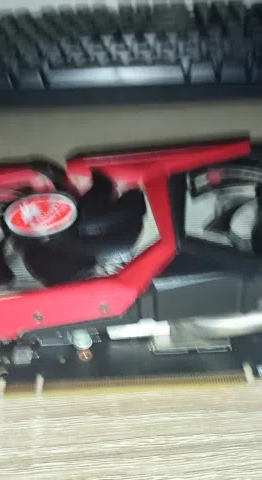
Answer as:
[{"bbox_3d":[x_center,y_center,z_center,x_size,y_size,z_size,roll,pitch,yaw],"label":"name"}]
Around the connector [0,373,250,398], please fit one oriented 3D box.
[{"bbox_3d":[-0.002,0.052,0.179,0.085,0.002,0.005,-3,41,-1],"label":"connector"}]

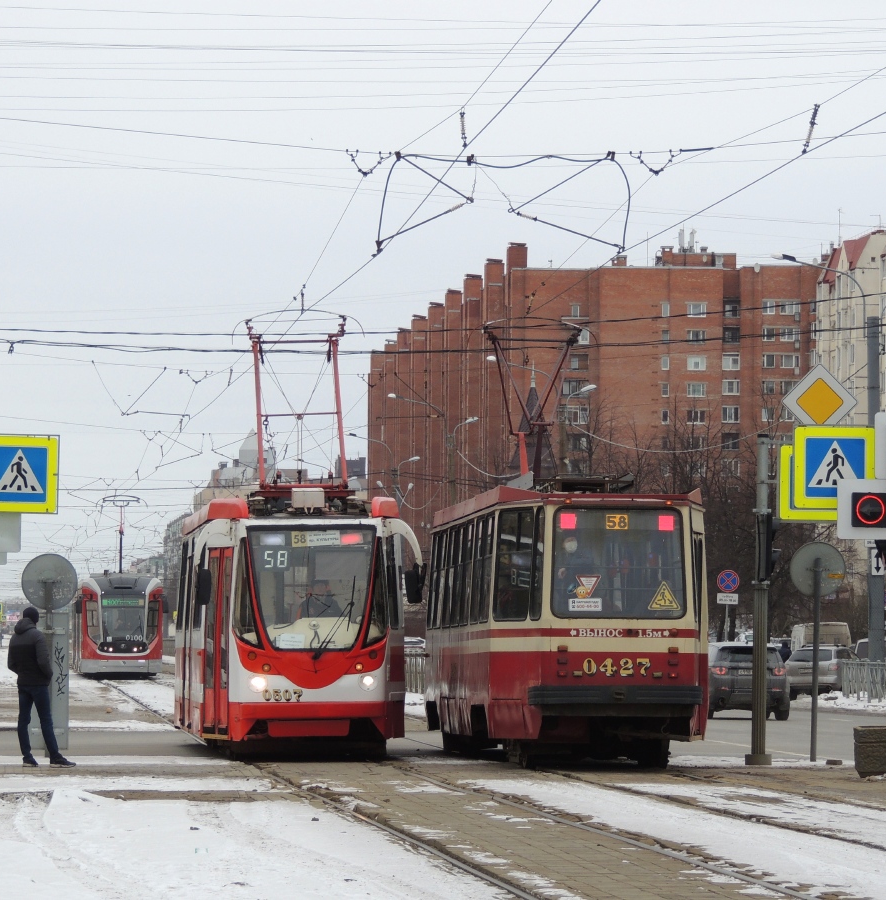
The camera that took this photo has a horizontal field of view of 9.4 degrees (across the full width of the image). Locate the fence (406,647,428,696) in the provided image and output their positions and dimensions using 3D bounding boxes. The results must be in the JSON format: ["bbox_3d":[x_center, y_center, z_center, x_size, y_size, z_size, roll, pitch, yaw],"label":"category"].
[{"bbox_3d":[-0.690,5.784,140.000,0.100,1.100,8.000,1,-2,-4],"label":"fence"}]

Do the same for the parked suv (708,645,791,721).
[{"bbox_3d":[6.593,5.169,120.500,1.930,1.720,4.600,0,-2,-5],"label":"parked suv"}]

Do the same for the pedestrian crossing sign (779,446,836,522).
[{"bbox_3d":[4.481,0.400,64.200,0.920,0.920,0.060,1,-2,-5],"label":"pedestrian crossing sign"}]

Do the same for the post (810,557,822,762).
[{"bbox_3d":[4.551,2.564,65.600,0.080,2.500,0.080,1,-2,-5],"label":"post"}]

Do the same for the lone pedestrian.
[{"bbox_3d":[-4.633,2.740,62.000,0.600,1.840,0.500,-1,-2,35],"label":"lone pedestrian"}]

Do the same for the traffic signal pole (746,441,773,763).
[{"bbox_3d":[3.823,1.815,64.800,0.270,4.000,0.270,0,-2,-5],"label":"traffic signal pole"}]

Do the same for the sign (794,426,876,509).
[{"bbox_3d":[4.394,0.202,60.200,0.900,0.910,0.050,0,-2,-5],"label":"sign"}]

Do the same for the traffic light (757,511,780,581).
[{"bbox_3d":[4.010,1.191,66.000,0.300,0.850,0.340,0,-2,-2],"label":"traffic light"}]

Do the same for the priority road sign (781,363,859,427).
[{"bbox_3d":[4.652,-0.592,66.300,0.940,0.940,0.050,1,-2,-4],"label":"priority road sign"}]

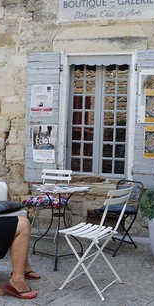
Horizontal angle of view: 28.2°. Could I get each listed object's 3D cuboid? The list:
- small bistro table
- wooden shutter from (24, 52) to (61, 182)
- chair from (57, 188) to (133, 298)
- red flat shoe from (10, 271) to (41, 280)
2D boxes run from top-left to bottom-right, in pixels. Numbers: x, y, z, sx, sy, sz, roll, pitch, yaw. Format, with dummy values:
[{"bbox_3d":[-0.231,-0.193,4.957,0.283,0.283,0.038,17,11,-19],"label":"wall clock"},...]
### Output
[{"bbox_3d":[-0.173,0.727,3.136,0.610,0.725,0.610,2,-1,10],"label":"small bistro table"},{"bbox_3d":[-0.475,-0.490,4.220,0.480,1.800,0.045,2,-1,10],"label":"wooden shutter"},{"bbox_3d":[0.143,0.682,2.507,0.460,0.810,0.410,1,-1,28],"label":"chair"},{"bbox_3d":[-0.446,1.043,2.655,0.260,0.055,0.100,2,-1,13],"label":"red flat shoe"}]

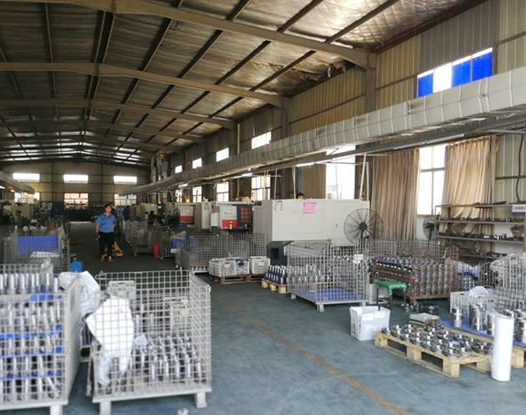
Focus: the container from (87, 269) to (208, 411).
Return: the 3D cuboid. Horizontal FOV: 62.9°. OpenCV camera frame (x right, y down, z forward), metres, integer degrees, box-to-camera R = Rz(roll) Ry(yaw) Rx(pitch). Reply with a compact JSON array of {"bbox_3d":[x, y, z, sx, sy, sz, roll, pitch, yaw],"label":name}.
[{"bbox_3d":[-0.930,1.021,3.599,0.820,0.870,1.030,0,0,-17],"label":"container"}]

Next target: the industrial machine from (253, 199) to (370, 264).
[{"bbox_3d":[1.187,0.661,10.986,2.750,1.654,1.350,0,0,-25],"label":"industrial machine"}]

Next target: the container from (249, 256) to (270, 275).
[{"bbox_3d":[-0.060,1.140,8.470,0.360,0.290,0.460,0,0,-9],"label":"container"}]

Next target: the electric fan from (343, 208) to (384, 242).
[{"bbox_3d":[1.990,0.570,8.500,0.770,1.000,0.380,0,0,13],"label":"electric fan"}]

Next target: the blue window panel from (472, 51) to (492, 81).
[{"bbox_3d":[5.231,-3.317,10.259,0.050,0.603,0.532,0,0,-25],"label":"blue window panel"}]

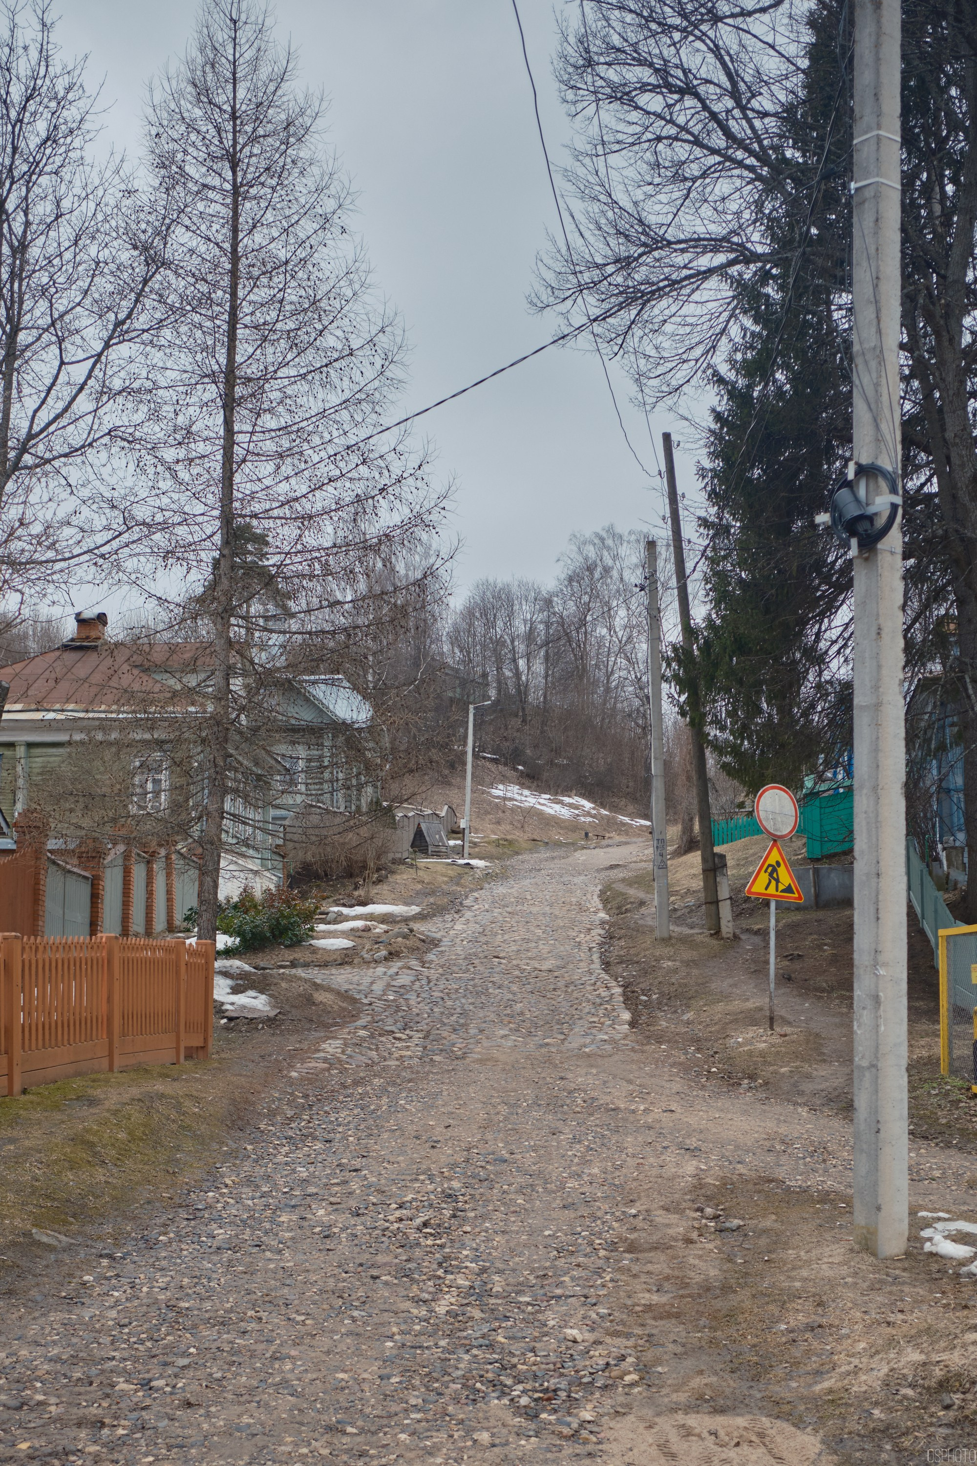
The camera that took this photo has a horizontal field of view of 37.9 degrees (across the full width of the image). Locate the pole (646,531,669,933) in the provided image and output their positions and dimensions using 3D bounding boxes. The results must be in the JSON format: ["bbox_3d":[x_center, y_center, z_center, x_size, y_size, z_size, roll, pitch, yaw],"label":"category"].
[{"bbox_3d":[3.223,0.091,27.145,0.240,7.596,0.220,-1,-4,0],"label":"pole"}]

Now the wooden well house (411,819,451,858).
[{"bbox_3d":[-2.730,5.045,67.500,1.330,1.720,1.270,3,-5,-43],"label":"wooden well house"}]

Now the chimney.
[{"bbox_3d":[-10.760,-2.778,38.200,0.950,1.000,0.820,0,-4,0],"label":"chimney"}]

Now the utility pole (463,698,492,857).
[{"bbox_3d":[-0.562,2.158,68.749,1.211,7.706,0.350,2,-4,6],"label":"utility pole"}]

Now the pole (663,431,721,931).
[{"bbox_3d":[3.873,-1.015,27.312,0.270,9.699,0.260,-5,-4,0],"label":"pole"}]

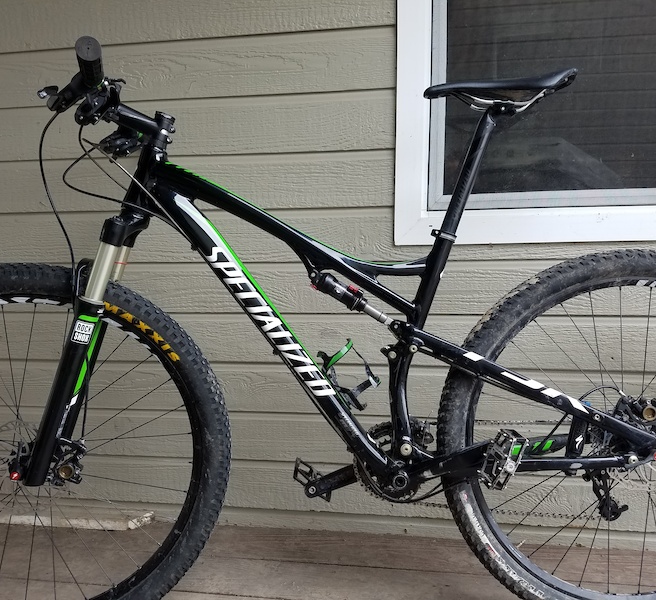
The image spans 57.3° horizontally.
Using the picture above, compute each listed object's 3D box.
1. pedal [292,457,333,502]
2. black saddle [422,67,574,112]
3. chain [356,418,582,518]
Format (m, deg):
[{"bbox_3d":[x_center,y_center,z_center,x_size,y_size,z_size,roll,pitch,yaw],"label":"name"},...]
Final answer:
[{"bbox_3d":[-0.033,0.381,1.265,0.088,0.020,0.095,33,0,-1],"label":"pedal"},{"bbox_3d":[0.317,-0.387,1.130,0.273,0.062,0.140,-2,1,-1],"label":"black saddle"},{"bbox_3d":[0.314,0.337,1.183,0.515,0.200,0.022,1,0,-1],"label":"chain"}]

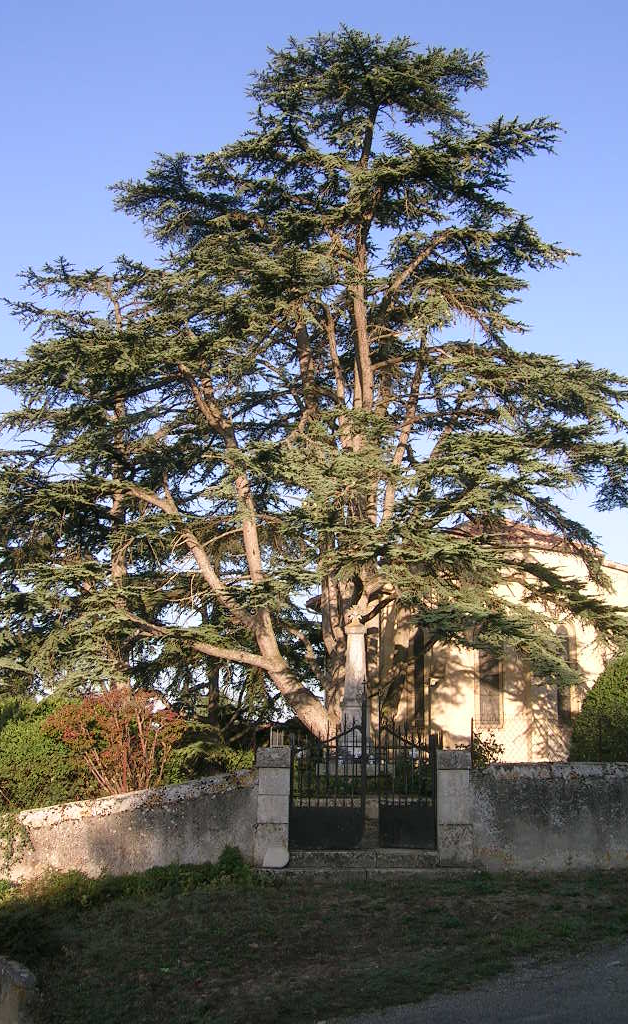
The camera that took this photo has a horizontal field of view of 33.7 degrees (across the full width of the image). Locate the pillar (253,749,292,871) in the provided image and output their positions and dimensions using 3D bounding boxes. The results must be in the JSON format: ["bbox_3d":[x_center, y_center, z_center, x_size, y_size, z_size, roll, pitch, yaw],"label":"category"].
[{"bbox_3d":[-0.572,4.094,14.419,0.500,1.660,0.480,1,-12,-5],"label":"pillar"}]

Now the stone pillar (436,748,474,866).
[{"bbox_3d":[1.975,4.122,14.496,0.490,1.640,0.480,1,-12,-5],"label":"stone pillar"}]

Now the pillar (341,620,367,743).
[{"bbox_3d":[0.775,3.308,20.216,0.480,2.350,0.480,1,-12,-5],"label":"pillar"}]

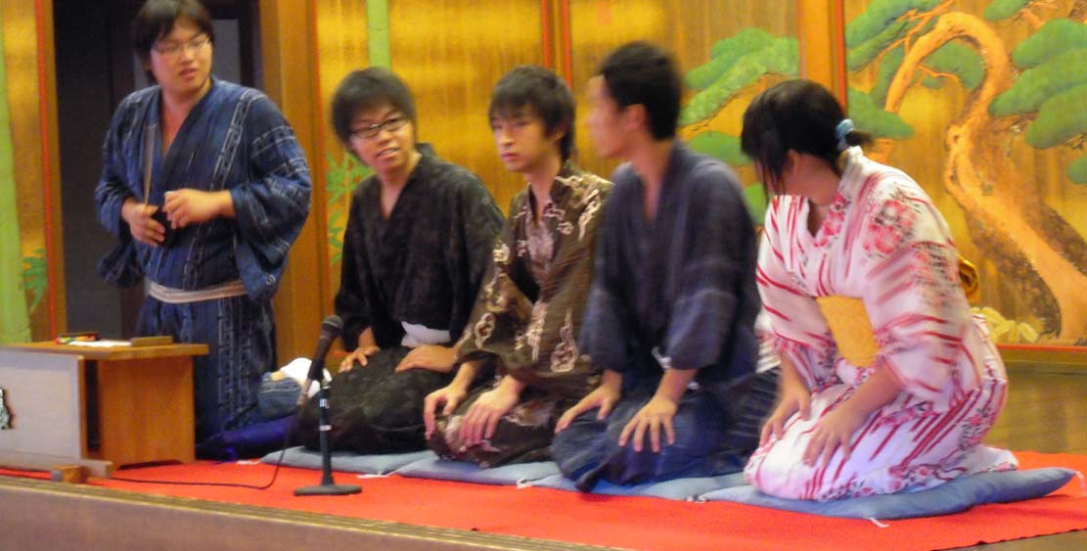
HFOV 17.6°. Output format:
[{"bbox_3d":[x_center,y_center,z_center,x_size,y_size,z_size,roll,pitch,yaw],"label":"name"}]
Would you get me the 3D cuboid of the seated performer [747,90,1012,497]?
[{"bbox_3d":[0.684,0.009,7.305,0.630,0.860,0.490,-4,3,-36],"label":"seated performer"}]

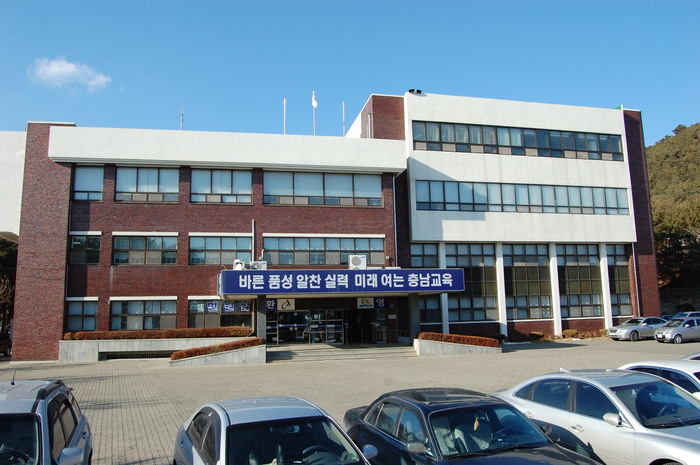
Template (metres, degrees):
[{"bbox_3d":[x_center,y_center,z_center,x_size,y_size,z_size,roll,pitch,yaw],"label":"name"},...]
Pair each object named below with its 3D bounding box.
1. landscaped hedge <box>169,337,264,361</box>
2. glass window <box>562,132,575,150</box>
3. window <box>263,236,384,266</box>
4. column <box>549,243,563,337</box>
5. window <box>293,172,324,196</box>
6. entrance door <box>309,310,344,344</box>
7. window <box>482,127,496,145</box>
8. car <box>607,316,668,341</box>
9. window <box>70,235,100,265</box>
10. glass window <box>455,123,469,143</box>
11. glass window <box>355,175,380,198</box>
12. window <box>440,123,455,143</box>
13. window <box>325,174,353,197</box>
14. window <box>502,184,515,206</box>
[{"bbox_3d":[-6.261,5.509,24.946,4.160,0.891,0.650,0,-8,-12],"label":"landscaped hedge"},{"bbox_3d":[15.548,-6.473,37.355,1.001,1.379,0.120,0,-8,-12],"label":"glass window"},{"bbox_3d":[-1.459,1.153,31.495,7.357,1.717,0.120,0,-8,-12],"label":"window"},{"bbox_3d":[14.946,4.178,38.058,0.420,6.878,0.420,1,-9,-12],"label":"column"},{"bbox_3d":[-2.609,-3.055,33.450,1.906,1.551,0.100,0,-8,-11],"label":"window"},{"bbox_3d":[-1.413,5.756,31.805,2.144,2.096,0.120,1,-9,-12],"label":"entrance door"},{"bbox_3d":[9.954,-6.883,37.363,1.050,1.418,0.100,1,-9,-12],"label":"window"},{"bbox_3d":[18.954,6.257,34.069,4.750,1.450,1.820,1,-8,-18],"label":"car"},{"bbox_3d":[-14.938,0.979,29.661,1.661,1.740,0.150,1,-9,-12],"label":"window"},{"bbox_3d":[7.878,-6.939,36.904,1.050,1.399,0.100,1,-9,-12],"label":"glass window"},{"bbox_3d":[1.161,-3.017,34.204,1.853,1.566,0.100,0,-8,-11],"label":"glass window"},{"bbox_3d":[6.667,-6.838,35.858,0.930,1.374,0.120,1,-7,-12],"label":"window"},{"bbox_3d":[-0.719,-2.938,32.784,1.811,1.462,0.120,1,-7,-12],"label":"window"},{"bbox_3d":[10.966,-2.560,36.282,0.868,1.536,0.120,1,-7,-12],"label":"window"}]

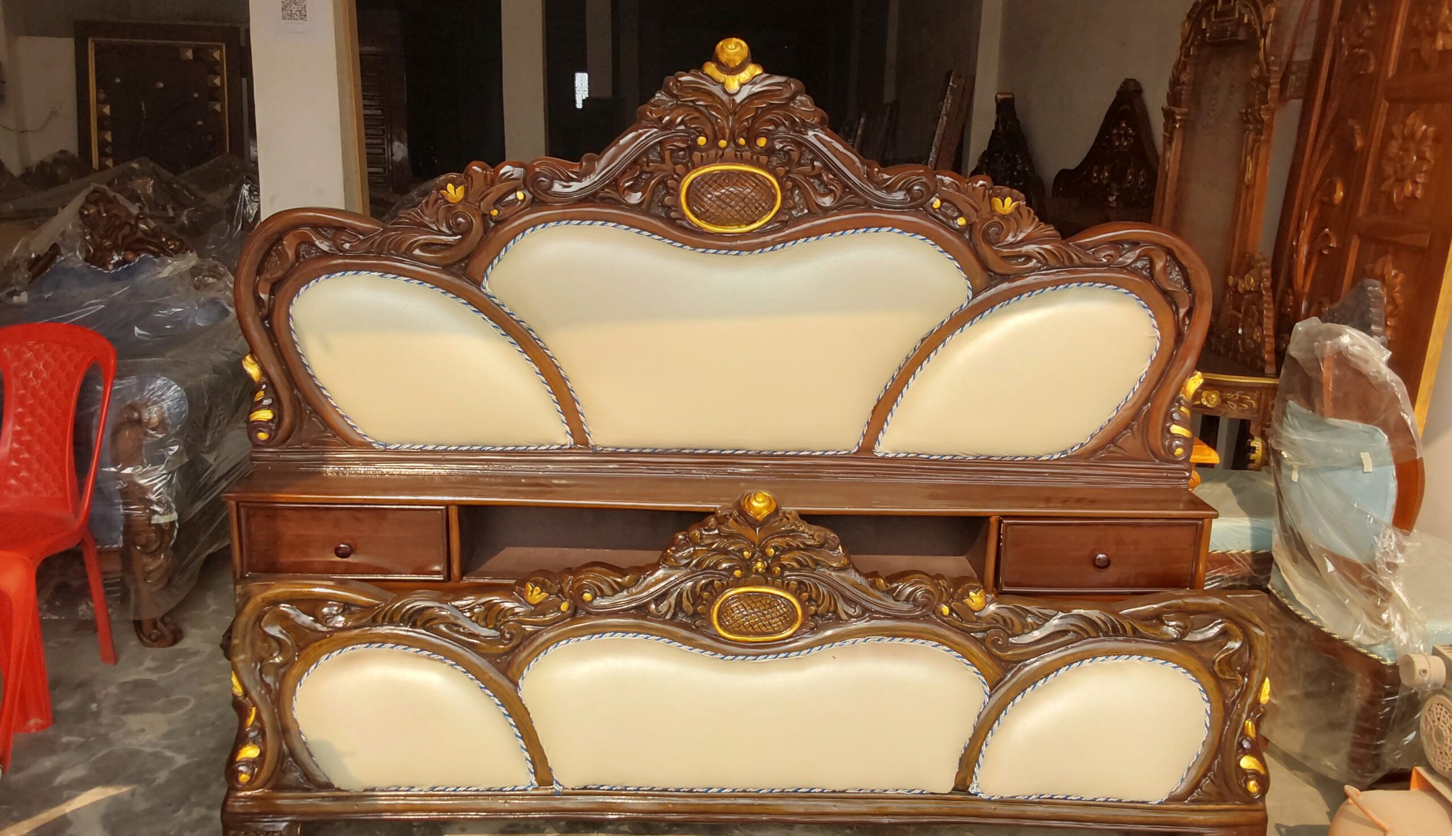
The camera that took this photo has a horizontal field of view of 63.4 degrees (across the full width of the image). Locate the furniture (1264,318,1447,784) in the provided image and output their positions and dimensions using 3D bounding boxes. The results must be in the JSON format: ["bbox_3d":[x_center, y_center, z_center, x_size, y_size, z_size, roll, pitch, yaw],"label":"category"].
[{"bbox_3d":[1.672,0.291,2.817,0.600,1.020,0.570,-1,13,-8],"label":"furniture"}]

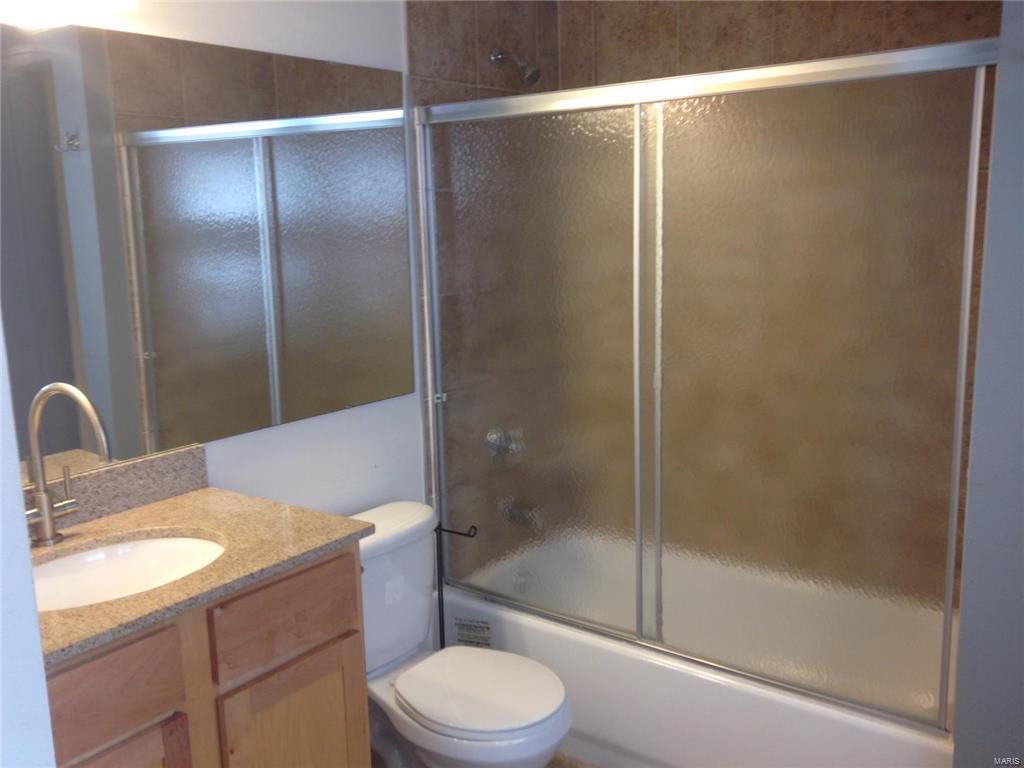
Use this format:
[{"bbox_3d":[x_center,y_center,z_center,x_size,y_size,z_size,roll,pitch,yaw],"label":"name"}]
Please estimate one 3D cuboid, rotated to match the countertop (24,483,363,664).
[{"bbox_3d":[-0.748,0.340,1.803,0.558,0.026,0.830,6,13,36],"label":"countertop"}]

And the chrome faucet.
[{"bbox_3d":[-0.841,0.157,1.842,0.271,0.328,0.132,6,13,36],"label":"chrome faucet"}]

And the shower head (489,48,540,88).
[{"bbox_3d":[0.015,-0.974,2.990,0.171,0.129,0.071,6,13,36],"label":"shower head"}]

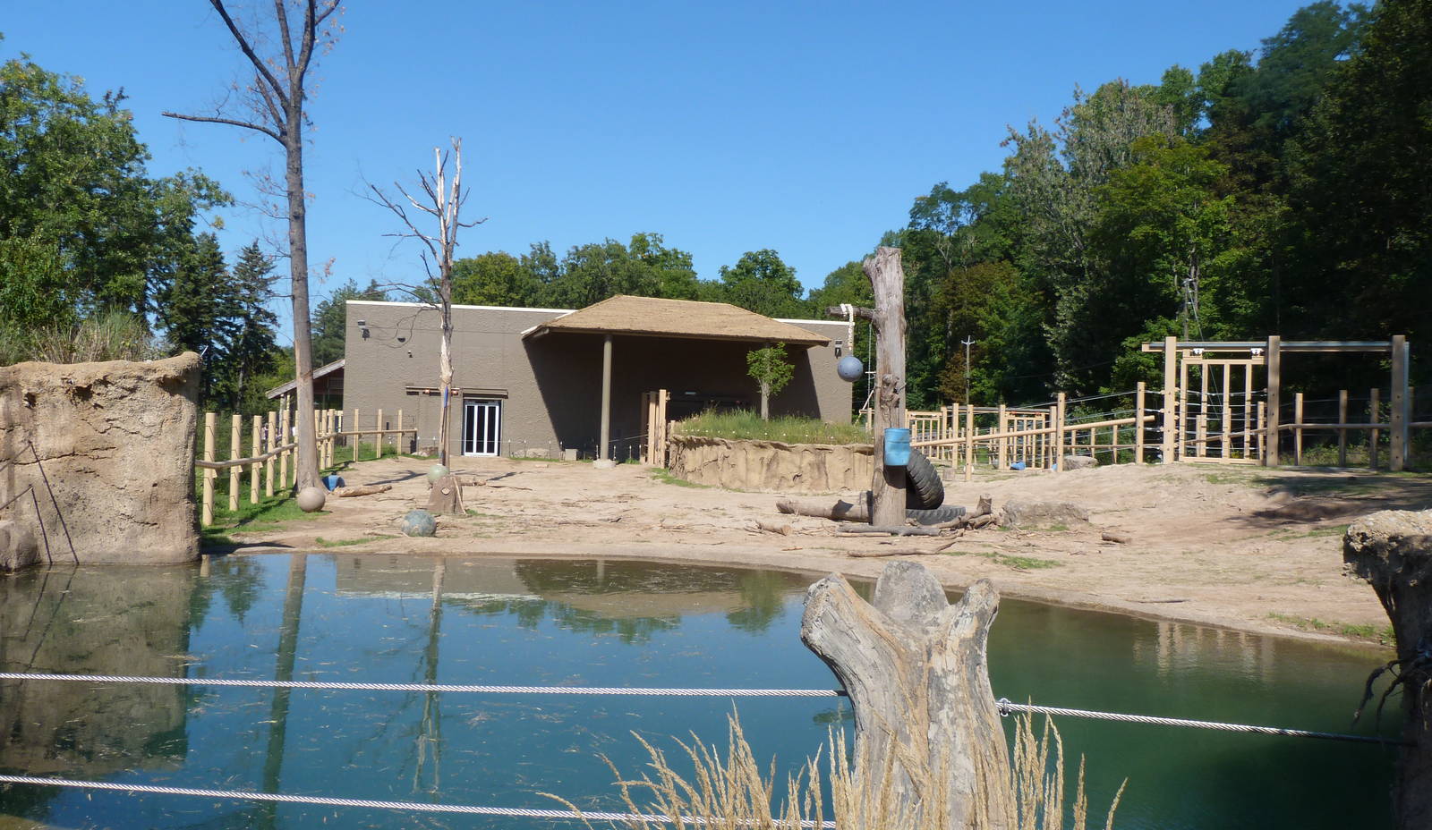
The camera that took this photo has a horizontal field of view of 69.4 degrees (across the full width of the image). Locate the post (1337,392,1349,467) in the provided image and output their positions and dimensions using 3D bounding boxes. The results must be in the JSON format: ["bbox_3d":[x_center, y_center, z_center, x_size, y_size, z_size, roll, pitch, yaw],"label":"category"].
[{"bbox_3d":[18.571,0.407,30.600,0.210,2.300,0.210,1,-1,31],"label":"post"}]

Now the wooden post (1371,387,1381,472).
[{"bbox_3d":[19.460,0.445,30.500,0.210,2.420,0.210,2,0,24],"label":"wooden post"}]

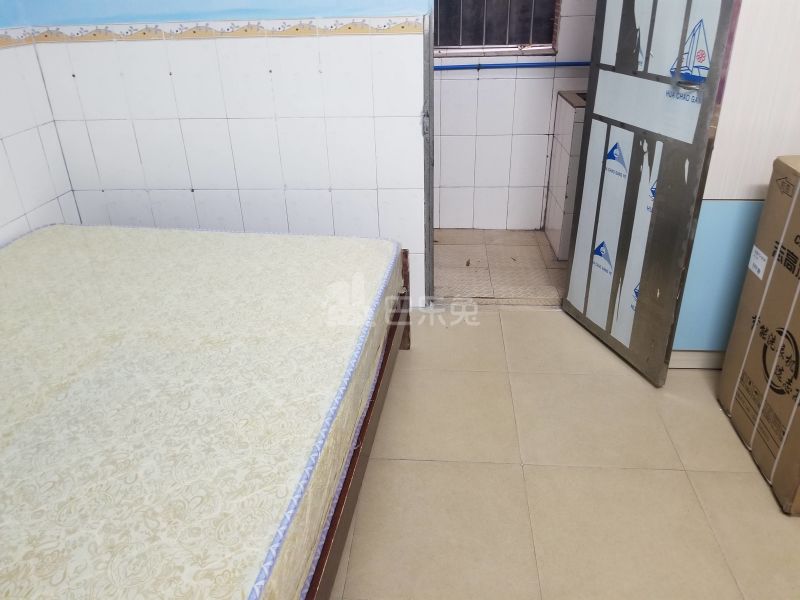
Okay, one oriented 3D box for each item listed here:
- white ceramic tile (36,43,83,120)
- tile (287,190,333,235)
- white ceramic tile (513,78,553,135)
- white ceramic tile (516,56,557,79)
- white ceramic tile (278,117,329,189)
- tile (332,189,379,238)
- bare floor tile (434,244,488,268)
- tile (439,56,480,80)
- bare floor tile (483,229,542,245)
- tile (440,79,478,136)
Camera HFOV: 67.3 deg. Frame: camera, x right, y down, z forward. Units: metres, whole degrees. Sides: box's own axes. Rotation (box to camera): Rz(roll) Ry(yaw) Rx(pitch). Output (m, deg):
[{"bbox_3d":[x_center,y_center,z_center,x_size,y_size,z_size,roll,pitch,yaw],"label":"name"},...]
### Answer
[{"bbox_3d":[-1.366,-0.873,2.417,0.133,0.295,0.010,1,28,4],"label":"white ceramic tile"},{"bbox_3d":[-0.392,-0.344,2.644,0.201,0.298,0.010,0,28,4],"label":"tile"},{"bbox_3d":[0.727,-1.054,3.287,0.200,0.300,0.010,1,28,4],"label":"white ceramic tile"},{"bbox_3d":[0.727,-1.238,3.200,0.200,0.112,0.010,1,28,4],"label":"white ceramic tile"},{"bbox_3d":[-0.395,-0.600,2.479,0.200,0.295,0.010,1,28,4],"label":"white ceramic tile"},{"bbox_3d":[-0.188,-0.338,2.614,0.200,0.298,0.010,1,29,4],"label":"tile"},{"bbox_3d":[0.324,-0.235,3.279,0.300,0.010,0.300,1,28,4],"label":"bare floor tile"},{"bbox_3d":[0.320,-1.236,3.204,0.200,0.114,0.010,1,29,4],"label":"tile"},{"bbox_3d":[0.651,-0.364,3.533,0.300,0.010,0.243,1,28,4],"label":"bare floor tile"},{"bbox_3d":[0.327,-1.055,3.305,0.201,0.299,0.010,0,28,4],"label":"tile"}]

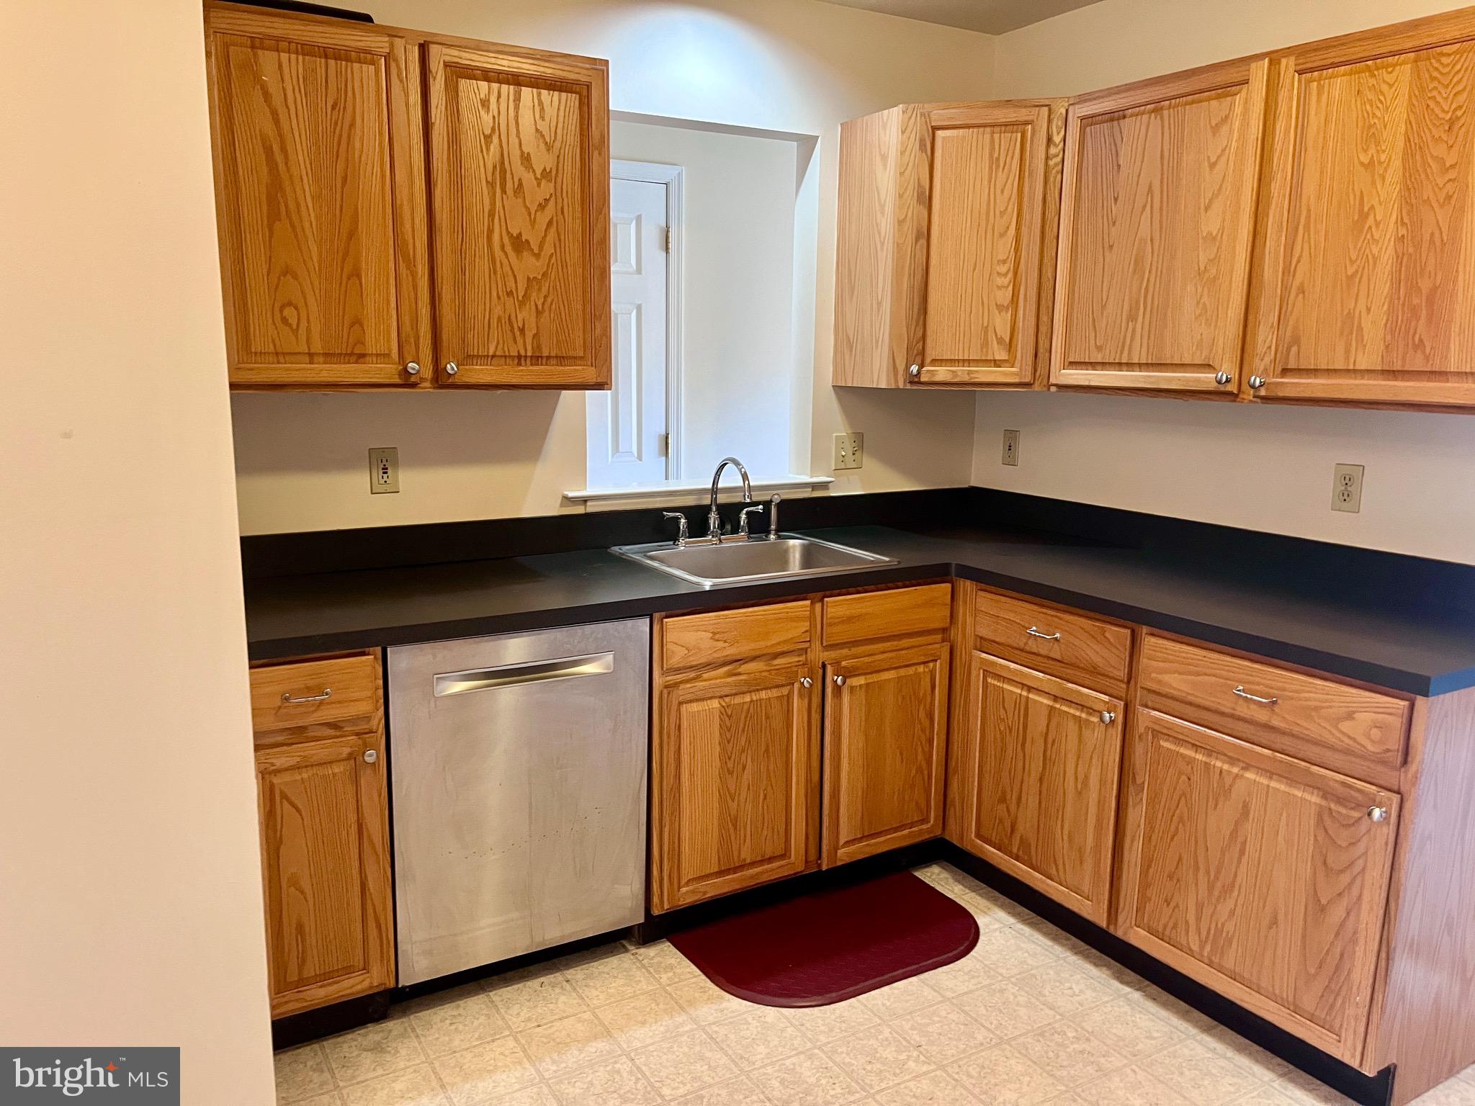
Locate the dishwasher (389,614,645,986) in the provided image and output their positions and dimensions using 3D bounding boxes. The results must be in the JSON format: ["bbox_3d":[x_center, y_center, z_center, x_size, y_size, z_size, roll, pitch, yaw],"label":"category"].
[{"bbox_3d":[-0.610,0.494,2.695,0.595,0.762,0.620,-5,12,-30],"label":"dishwasher"}]

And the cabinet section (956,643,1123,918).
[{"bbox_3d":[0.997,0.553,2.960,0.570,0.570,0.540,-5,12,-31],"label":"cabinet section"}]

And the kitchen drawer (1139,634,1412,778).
[{"bbox_3d":[1.262,0.264,2.351,0.495,0.127,0.576,-5,12,-30],"label":"kitchen drawer"}]

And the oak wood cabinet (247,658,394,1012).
[{"bbox_3d":[-1.007,0.521,2.476,0.304,0.759,0.632,-5,12,-30],"label":"oak wood cabinet"}]

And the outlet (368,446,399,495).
[{"bbox_3d":[-0.887,-0.207,2.784,0.071,0.114,0.008,-5,12,-30],"label":"outlet"}]

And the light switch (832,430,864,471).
[{"bbox_3d":[0.351,-0.321,3.511,0.114,0.114,0.012,-5,12,-30],"label":"light switch"}]

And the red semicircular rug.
[{"bbox_3d":[0.261,0.972,2.774,0.779,0.014,0.458,-5,12,-30],"label":"red semicircular rug"}]

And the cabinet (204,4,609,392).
[{"bbox_3d":[-0.770,-0.766,2.568,0.904,0.766,0.321,-5,12,-30],"label":"cabinet"}]

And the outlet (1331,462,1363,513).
[{"bbox_3d":[1.475,-0.156,2.676,0.008,0.114,0.069,-5,12,-30],"label":"outlet"}]

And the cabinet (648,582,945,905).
[{"bbox_3d":[0.043,0.425,3.094,0.913,0.759,0.632,-5,12,-30],"label":"cabinet"}]

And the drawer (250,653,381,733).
[{"bbox_3d":[-0.968,0.237,2.366,0.266,0.125,0.495,-5,12,-30],"label":"drawer"}]

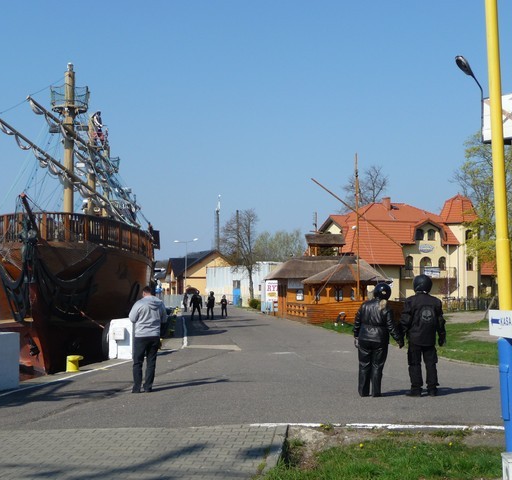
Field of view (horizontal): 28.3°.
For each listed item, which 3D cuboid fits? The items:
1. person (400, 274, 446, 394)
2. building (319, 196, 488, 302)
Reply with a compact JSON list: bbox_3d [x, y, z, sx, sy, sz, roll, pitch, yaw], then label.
[{"bbox_3d":[2.595,1.467,15.822,0.660,1.861,0.400,0,-3,-6],"label":"person"},{"bbox_3d":[15.489,1.233,109.000,15.300,11.700,11.500,1,-3,-20],"label":"building"}]

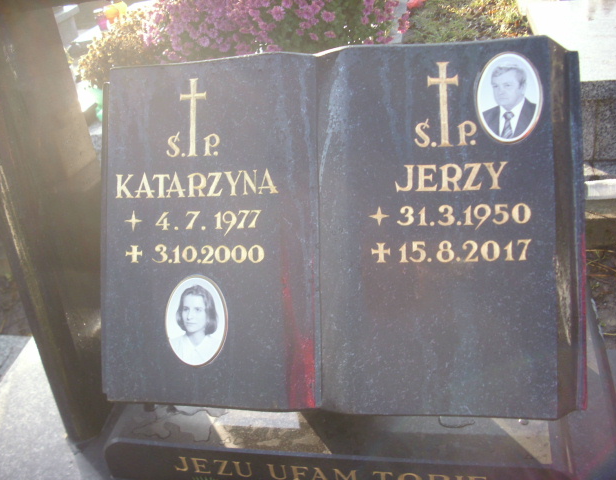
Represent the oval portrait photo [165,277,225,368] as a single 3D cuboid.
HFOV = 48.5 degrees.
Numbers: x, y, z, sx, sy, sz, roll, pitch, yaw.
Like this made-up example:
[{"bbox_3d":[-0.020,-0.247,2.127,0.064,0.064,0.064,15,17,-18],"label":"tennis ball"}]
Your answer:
[{"bbox_3d":[-0.179,0.131,1.100,0.106,0.145,0.010,-1,-4,16],"label":"oval portrait photo"}]

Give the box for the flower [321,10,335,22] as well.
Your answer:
[{"bbox_3d":[0.059,-0.663,2.030,0.042,0.038,0.025,-6,5,3],"label":"flower"}]

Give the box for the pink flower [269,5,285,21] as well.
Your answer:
[{"bbox_3d":[-0.091,-0.664,2.000,0.046,0.046,0.028,-8,6,0],"label":"pink flower"}]

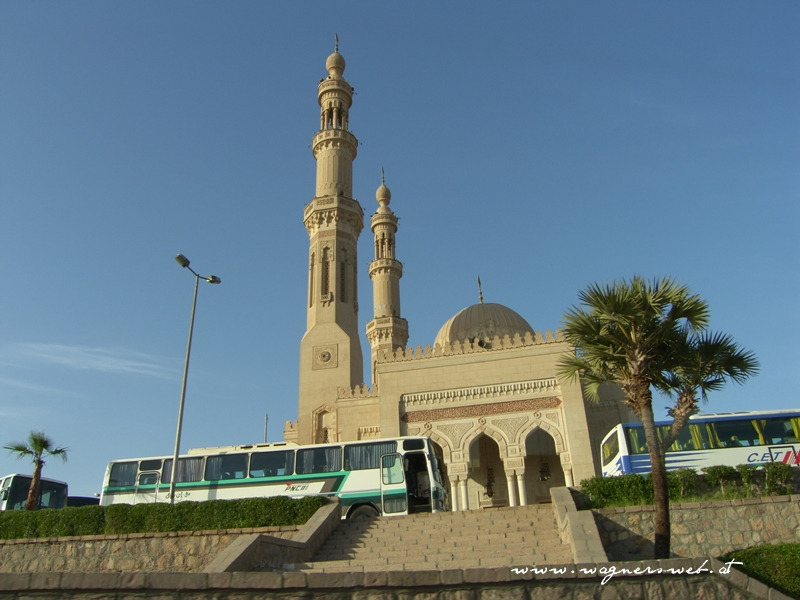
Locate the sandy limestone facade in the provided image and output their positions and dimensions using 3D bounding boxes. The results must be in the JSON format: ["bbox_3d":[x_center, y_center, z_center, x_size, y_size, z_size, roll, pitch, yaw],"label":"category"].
[{"bbox_3d":[3.669,-1.951,51.252,24.000,41.700,21.400,-8,-25,13],"label":"sandy limestone facade"}]

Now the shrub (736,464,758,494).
[{"bbox_3d":[8.447,4.375,15.730,0.487,0.724,0.650,-7,-25,12],"label":"shrub"}]

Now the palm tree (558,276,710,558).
[{"bbox_3d":[5.196,2.266,13.384,3.295,6.074,3.196,-2,-24,0],"label":"palm tree"}]

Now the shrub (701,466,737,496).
[{"bbox_3d":[7.834,4.438,15.866,0.857,0.778,0.850,-7,-25,12],"label":"shrub"}]

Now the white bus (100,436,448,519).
[{"bbox_3d":[-4.473,6.991,23.195,12.050,3.150,2.500,-6,-25,9],"label":"white bus"}]

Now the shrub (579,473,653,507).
[{"bbox_3d":[5.553,4.851,16.520,1.896,0.857,1.000,-7,-25,12],"label":"shrub"}]

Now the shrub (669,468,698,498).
[{"bbox_3d":[7.097,4.582,16.113,0.672,0.742,0.750,-7,-25,12],"label":"shrub"}]

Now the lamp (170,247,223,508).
[{"bbox_3d":[-7.141,3.013,21.675,0.350,9.265,2.400,-13,-26,23],"label":"lamp"}]

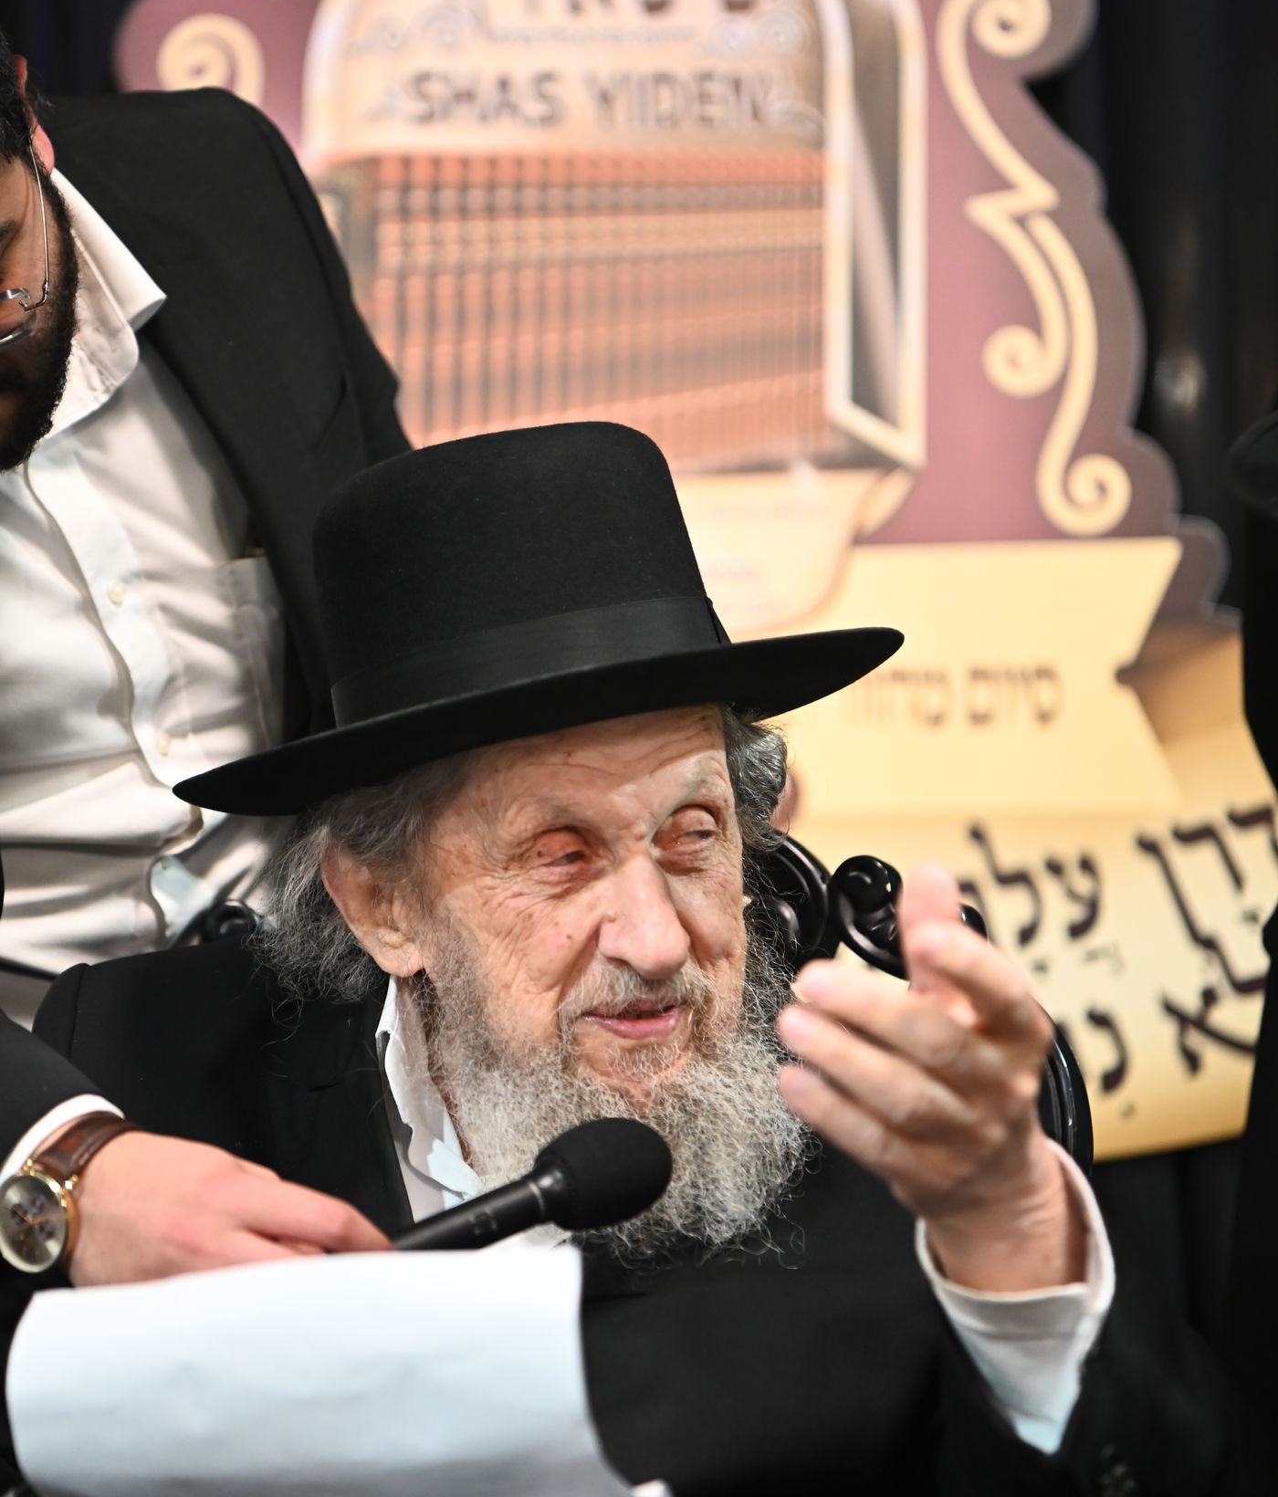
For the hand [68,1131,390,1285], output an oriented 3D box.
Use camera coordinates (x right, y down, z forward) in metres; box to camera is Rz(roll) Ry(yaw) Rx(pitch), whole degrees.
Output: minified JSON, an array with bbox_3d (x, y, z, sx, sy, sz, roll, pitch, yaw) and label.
[{"bbox_3d":[-0.161,0.190,1.480,0.145,0.080,0.090,13,12,-8],"label":"hand"}]

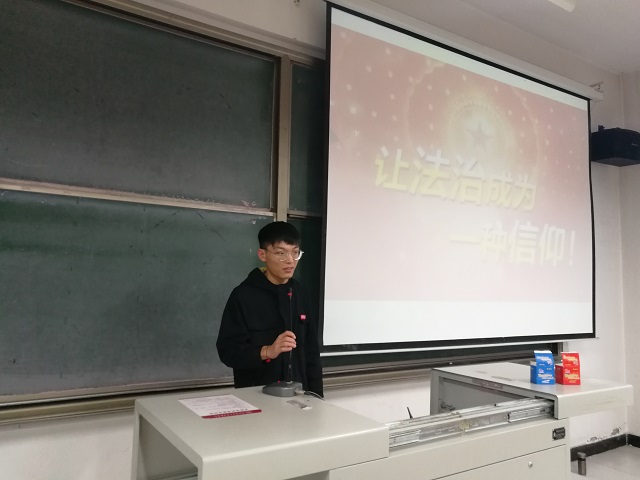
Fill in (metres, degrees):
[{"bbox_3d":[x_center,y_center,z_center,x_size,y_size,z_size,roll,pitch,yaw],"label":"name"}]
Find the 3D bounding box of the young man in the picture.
[{"bbox_3d":[-0.234,0.772,2.216,0.530,1.720,0.420,4,-6,-29],"label":"young man"}]

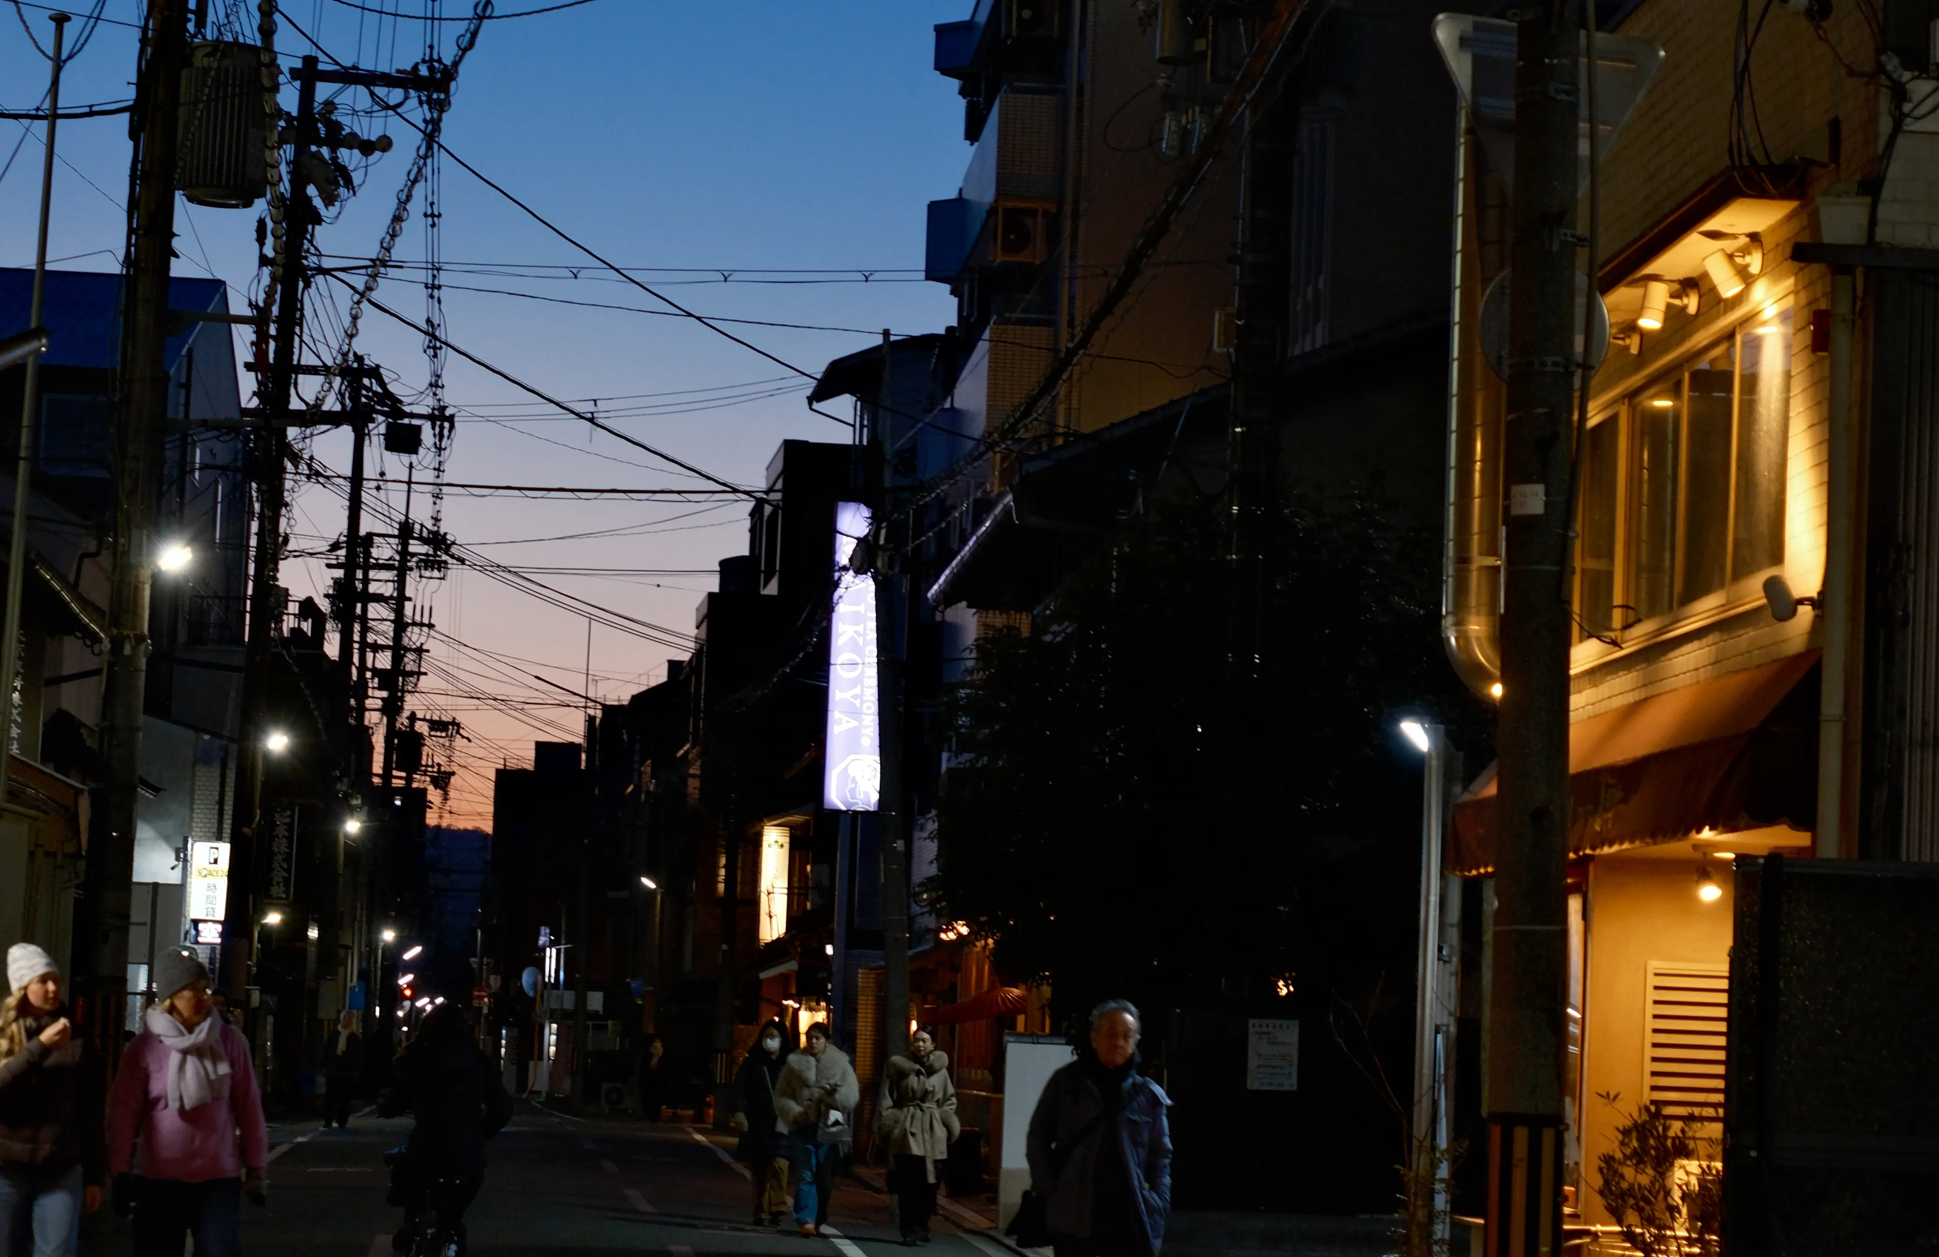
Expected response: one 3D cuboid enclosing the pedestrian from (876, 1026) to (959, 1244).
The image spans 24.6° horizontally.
[{"bbox_3d":[-0.349,3.658,32.178,0.570,1.560,0.420,3,-5,-6],"label":"pedestrian"}]

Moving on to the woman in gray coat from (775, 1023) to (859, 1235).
[{"bbox_3d":[-1.101,3.682,32.791,0.600,1.570,0.420,2,-5,-3],"label":"woman in gray coat"}]

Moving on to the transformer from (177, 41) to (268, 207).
[{"bbox_3d":[-5.209,-3.536,31.000,0.590,1.050,0.600,3,-5,-6],"label":"transformer"}]

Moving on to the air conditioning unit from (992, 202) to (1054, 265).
[{"bbox_3d":[0.644,-4.798,54.000,0.750,0.720,0.340,3,-5,-6],"label":"air conditioning unit"}]

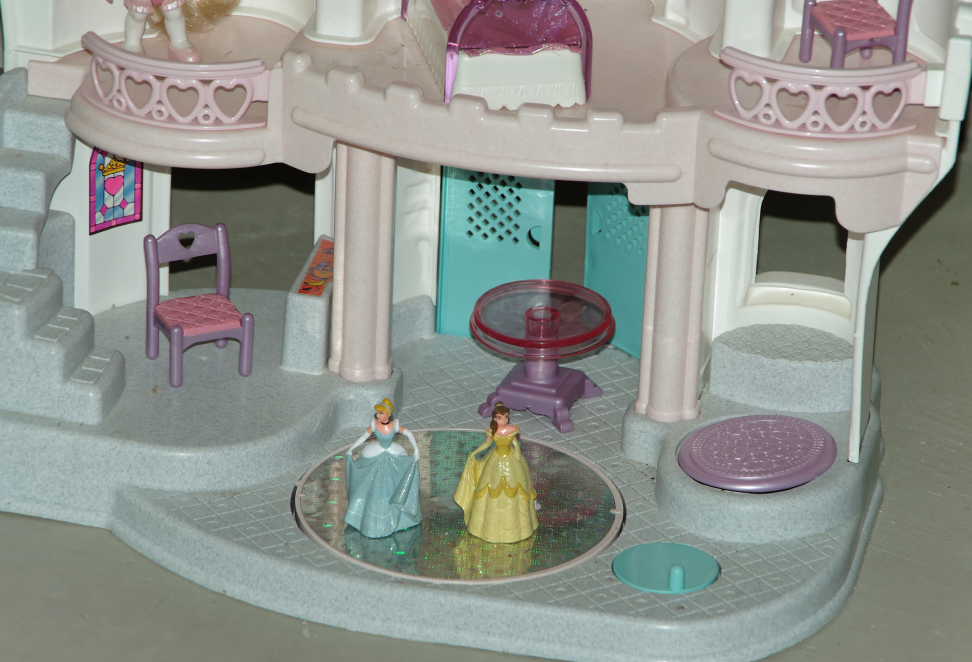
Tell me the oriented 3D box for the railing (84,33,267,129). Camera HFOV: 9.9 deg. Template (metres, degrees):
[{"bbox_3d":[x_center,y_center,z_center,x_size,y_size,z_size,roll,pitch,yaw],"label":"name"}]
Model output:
[{"bbox_3d":[-0.202,-0.156,3.523,0.124,0.043,0.036,10,28,15],"label":"railing"}]

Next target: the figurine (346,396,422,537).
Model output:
[{"bbox_3d":[-0.063,0.080,3.455,0.049,0.087,0.039,4,27,4],"label":"figurine"}]

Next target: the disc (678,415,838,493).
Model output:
[{"bbox_3d":[0.170,0.077,3.502,0.099,0.010,0.099,-1,26,0],"label":"disc"}]

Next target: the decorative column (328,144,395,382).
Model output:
[{"bbox_3d":[-0.078,-0.053,3.562,0.040,0.172,0.036,7,27,10],"label":"decorative column"}]

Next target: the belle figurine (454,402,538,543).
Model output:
[{"bbox_3d":[0.007,0.083,3.457,0.052,0.086,0.044,2,27,0],"label":"belle figurine"}]

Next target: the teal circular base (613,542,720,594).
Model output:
[{"bbox_3d":[0.111,0.140,3.438,0.066,0.018,0.066,2,27,-1],"label":"teal circular base"}]

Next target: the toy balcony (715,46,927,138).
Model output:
[{"bbox_3d":[0.205,-0.148,3.457,0.125,0.042,0.034,4,27,4],"label":"toy balcony"}]

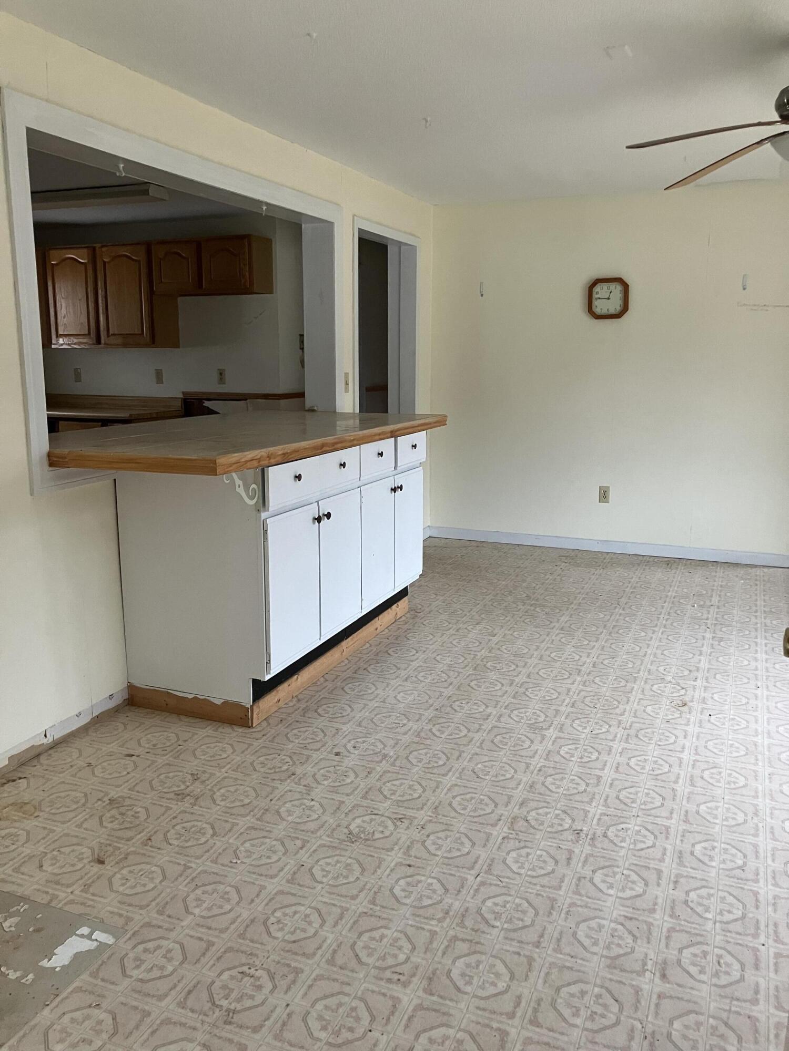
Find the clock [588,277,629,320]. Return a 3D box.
[{"bbox_3d":[1.377,-1.458,5.470,0.254,0.254,0.042,5,12,22],"label":"clock"}]

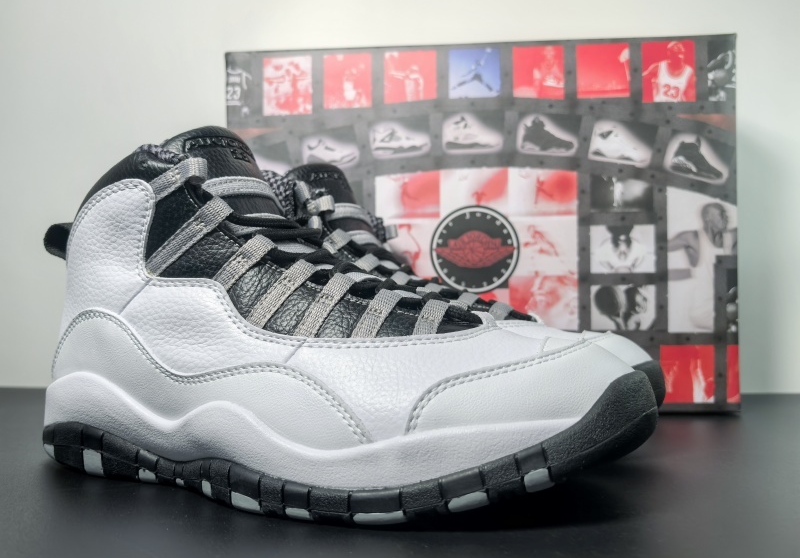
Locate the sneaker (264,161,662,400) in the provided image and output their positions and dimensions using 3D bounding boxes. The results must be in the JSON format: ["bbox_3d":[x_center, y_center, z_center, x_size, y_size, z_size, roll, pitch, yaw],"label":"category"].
[{"bbox_3d":[-0.009,0.008,0.380,0.306,0.167,0.106,-1,-1,25],"label":"sneaker"}]

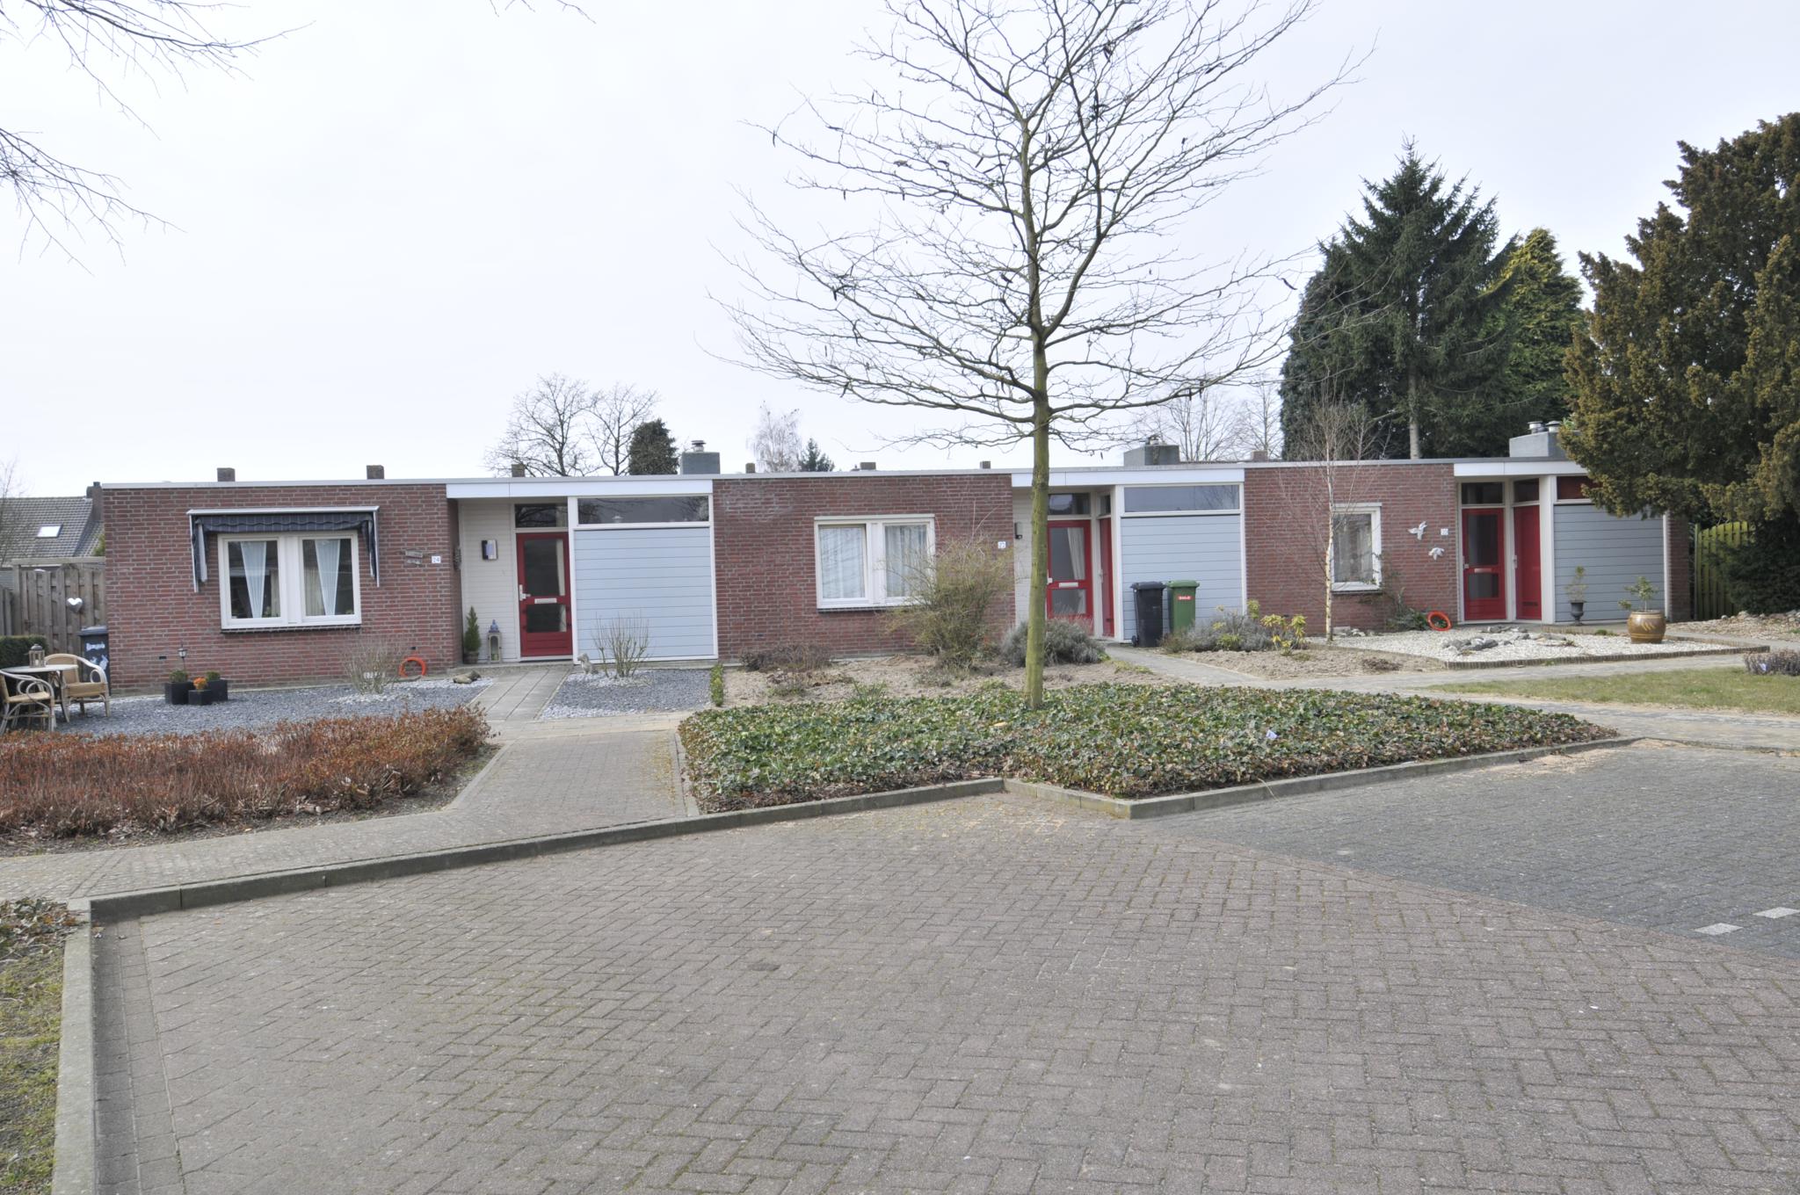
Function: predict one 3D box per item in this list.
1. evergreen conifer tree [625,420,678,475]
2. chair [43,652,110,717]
[{"bbox_3d":[-8.520,-2.683,47.053,2.100,6.939,2.100,-2,1,-10],"label":"evergreen conifer tree"},{"bbox_3d":[-10.543,1.143,17.250,0.610,0.837,0.590,-1,1,29],"label":"chair"}]

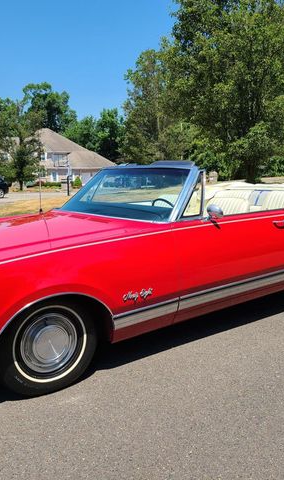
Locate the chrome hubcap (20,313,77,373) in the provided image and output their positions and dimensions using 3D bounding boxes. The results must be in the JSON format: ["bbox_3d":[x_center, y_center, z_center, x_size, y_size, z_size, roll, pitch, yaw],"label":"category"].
[{"bbox_3d":[-0.553,0.613,2.885,0.370,0.370,0.060,-9,11,-34],"label":"chrome hubcap"}]

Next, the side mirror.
[{"bbox_3d":[0.500,-0.190,3.327,0.090,0.110,0.135,-9,11,-34],"label":"side mirror"}]

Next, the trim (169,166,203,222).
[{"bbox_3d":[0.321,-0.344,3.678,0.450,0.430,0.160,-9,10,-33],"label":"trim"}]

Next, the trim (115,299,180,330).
[{"bbox_3d":[0.036,0.495,3.221,0.550,0.105,0.030,-11,11,-32],"label":"trim"}]

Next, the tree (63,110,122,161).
[{"bbox_3d":[-7.510,-15.257,76.000,9.500,11.500,9.500,-2,9,0],"label":"tree"}]

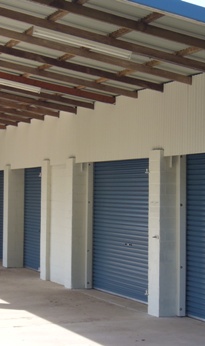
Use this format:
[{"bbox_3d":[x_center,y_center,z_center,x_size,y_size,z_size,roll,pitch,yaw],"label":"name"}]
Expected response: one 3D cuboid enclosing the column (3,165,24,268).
[{"bbox_3d":[-2.458,1.212,24.451,0.451,2.830,0.451,1,-2,-21],"label":"column"}]

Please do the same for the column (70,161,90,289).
[{"bbox_3d":[-0.524,1.110,19.354,0.432,2.830,0.441,1,-2,-21],"label":"column"}]

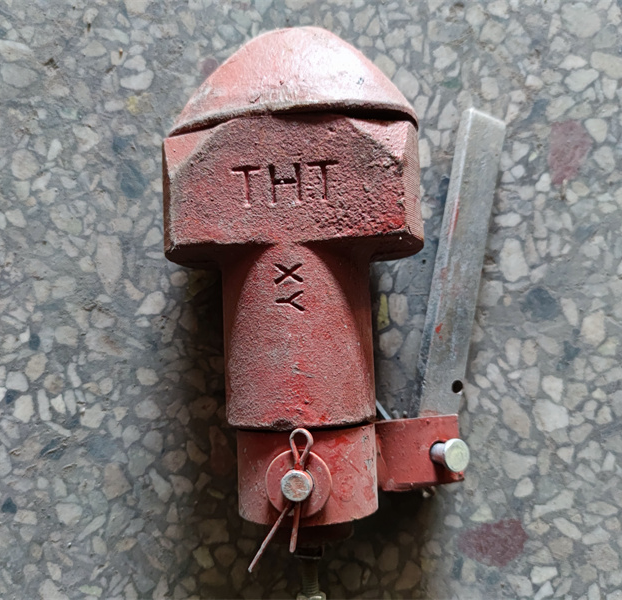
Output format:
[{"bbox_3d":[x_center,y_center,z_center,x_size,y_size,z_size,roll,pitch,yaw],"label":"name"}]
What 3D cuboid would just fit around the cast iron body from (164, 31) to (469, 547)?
[{"bbox_3d":[0.000,-0.001,0.250,0.133,0.073,0.238,-2,85,0],"label":"cast iron body"}]

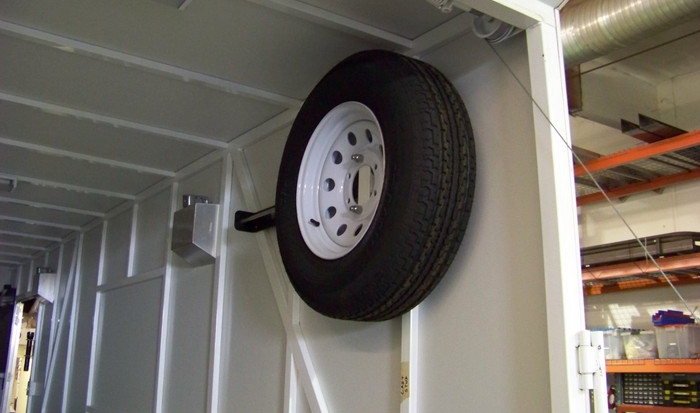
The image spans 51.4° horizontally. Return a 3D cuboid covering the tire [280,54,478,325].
[{"bbox_3d":[0.041,-0.054,1.945,0.212,0.716,0.716,10,-17,-33],"label":"tire"}]

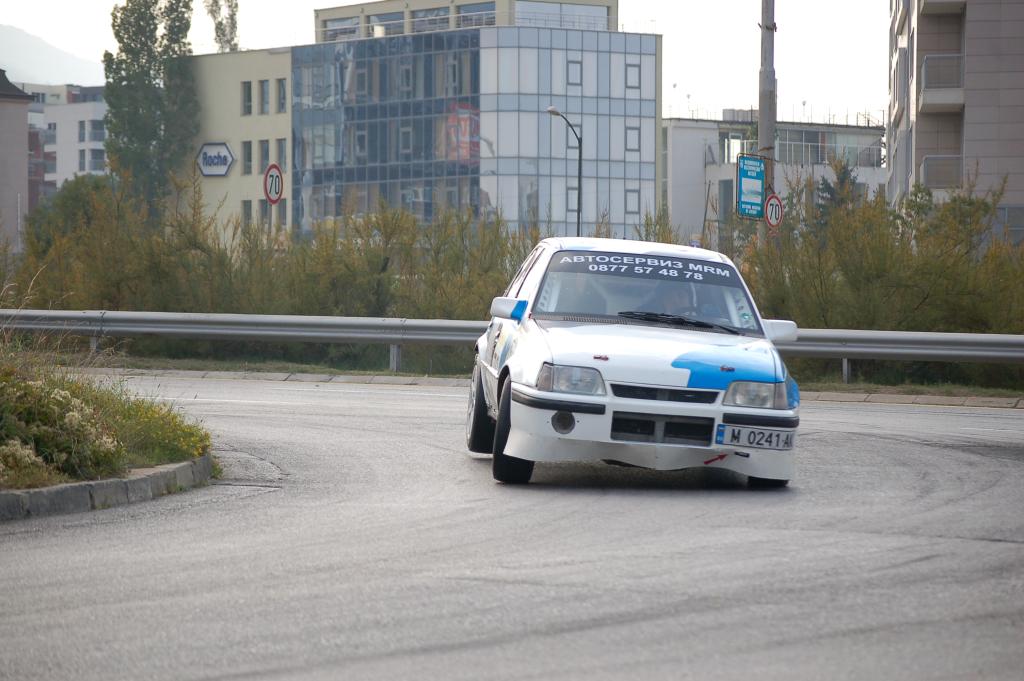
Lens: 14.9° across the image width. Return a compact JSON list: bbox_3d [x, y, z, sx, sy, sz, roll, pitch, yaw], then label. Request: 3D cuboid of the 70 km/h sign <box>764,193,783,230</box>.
[{"bbox_3d":[4.672,-2.297,70.000,0.050,0.620,0.620,0,0,37],"label":"70 km/h sign"}]

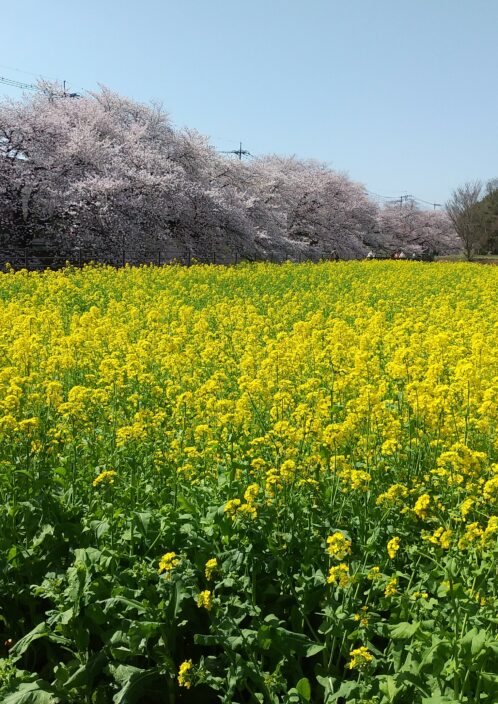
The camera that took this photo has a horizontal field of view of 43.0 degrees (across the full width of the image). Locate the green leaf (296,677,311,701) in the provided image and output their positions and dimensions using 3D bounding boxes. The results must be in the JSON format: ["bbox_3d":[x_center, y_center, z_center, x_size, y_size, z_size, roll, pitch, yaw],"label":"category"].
[{"bbox_3d":[0.145,0.895,1.680,0.040,0.070,0.025,0,9,0],"label":"green leaf"}]

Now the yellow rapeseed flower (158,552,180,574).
[{"bbox_3d":[-0.239,0.636,1.900,0.064,0.060,0.060,0,9,0],"label":"yellow rapeseed flower"}]

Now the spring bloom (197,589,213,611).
[{"bbox_3d":[-0.130,0.725,1.850,0.048,0.058,0.050,0,9,0],"label":"spring bloom"}]

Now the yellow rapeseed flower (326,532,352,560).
[{"bbox_3d":[0.279,0.600,1.950,0.078,0.080,0.075,0,9,0],"label":"yellow rapeseed flower"}]

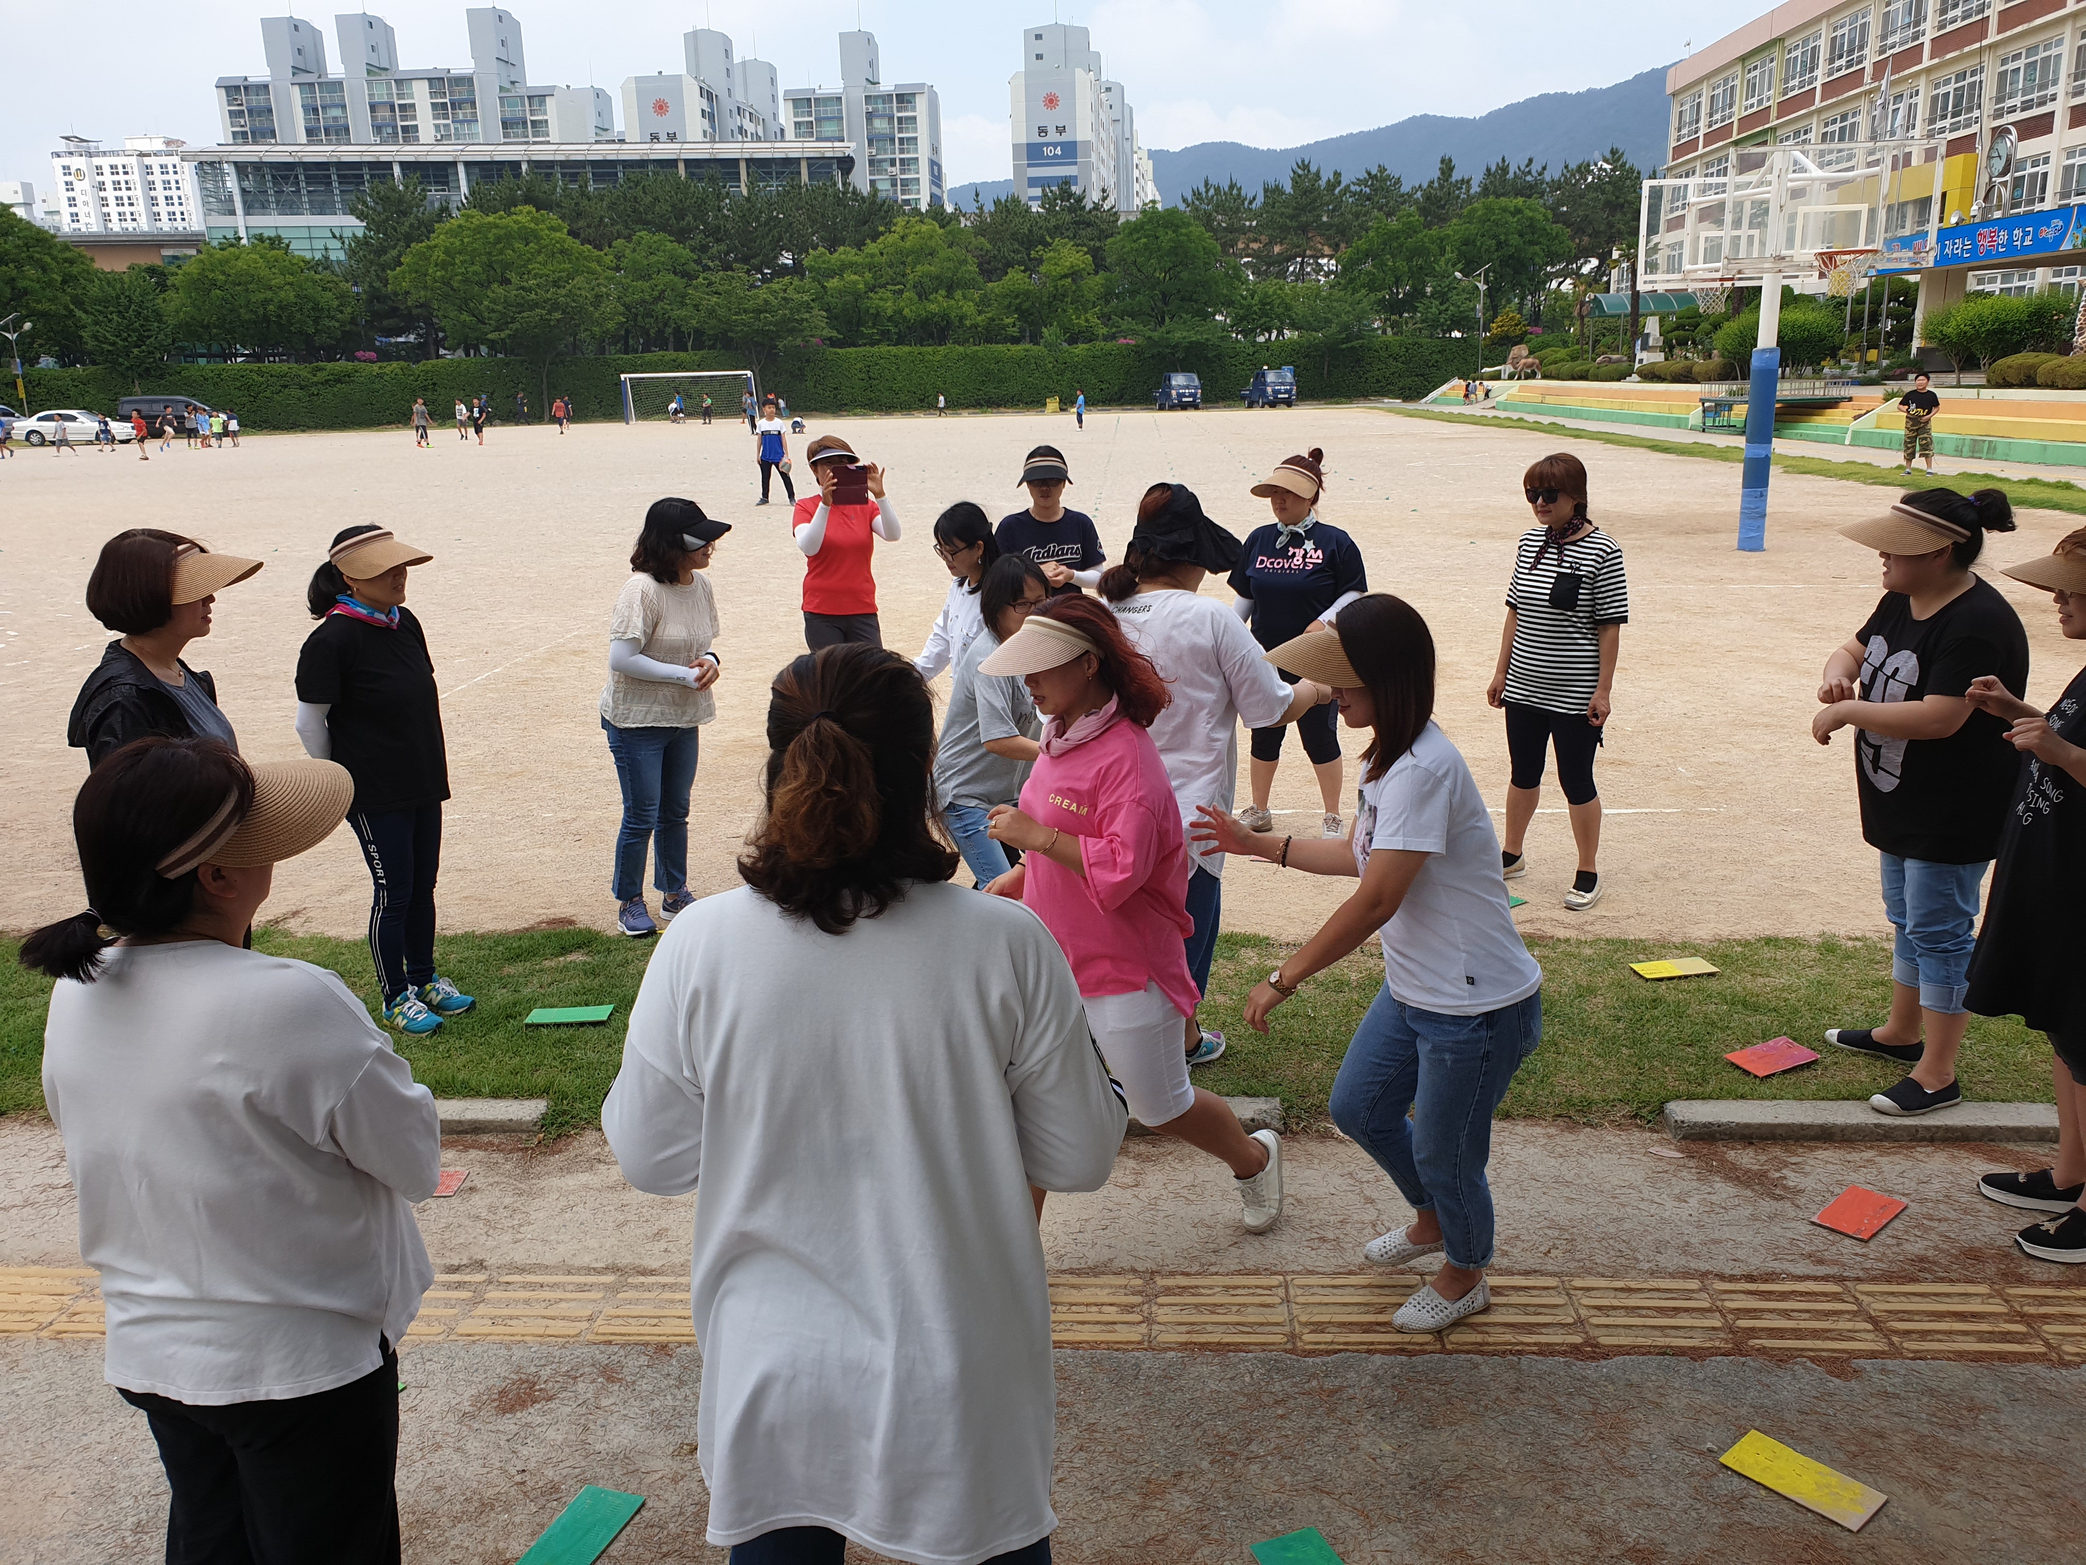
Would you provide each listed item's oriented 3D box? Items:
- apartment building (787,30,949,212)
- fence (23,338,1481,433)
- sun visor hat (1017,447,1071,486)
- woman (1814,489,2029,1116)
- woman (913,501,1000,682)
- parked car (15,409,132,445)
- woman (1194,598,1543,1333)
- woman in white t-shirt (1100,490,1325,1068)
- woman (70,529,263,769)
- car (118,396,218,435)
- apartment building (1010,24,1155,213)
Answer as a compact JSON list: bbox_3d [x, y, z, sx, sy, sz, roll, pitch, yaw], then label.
[{"bbox_3d":[-25.225,-82.182,229.622,20.500,51.181,12.000,0,14,5],"label":"apartment building"},{"bbox_3d":[-12.760,-20.930,82.500,75.611,3.400,1.000,-4,15,-8],"label":"fence"},{"bbox_3d":[0.010,-1.347,6.726,0.250,0.150,0.260,-2,14,0],"label":"sun visor hat"},{"bbox_3d":[2.330,0.028,4.139,0.460,1.590,0.530,-4,15,-10],"label":"woman"},{"bbox_3d":[-0.271,-0.208,5.513,0.400,1.540,0.480,-12,18,-35],"label":"woman"},{"bbox_3d":[-40.394,-14.848,65.600,4.750,1.420,1.820,-4,14,-8],"label":"parked car"},{"bbox_3d":[0.669,0.382,3.172,0.660,1.490,0.480,-4,15,-11],"label":"woman"},{"bbox_3d":[0.473,-0.022,4.435,0.550,1.624,0.580,12,20,43],"label":"woman in white t-shirt"},{"bbox_3d":[-2.128,0.171,3.973,0.400,1.620,0.480,0,15,6],"label":"woman"},{"bbox_3d":[-41.580,-17.467,75.000,5.100,1.950,1.900,-4,15,-9],"label":"car"},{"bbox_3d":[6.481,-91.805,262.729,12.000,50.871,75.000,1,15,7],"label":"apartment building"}]

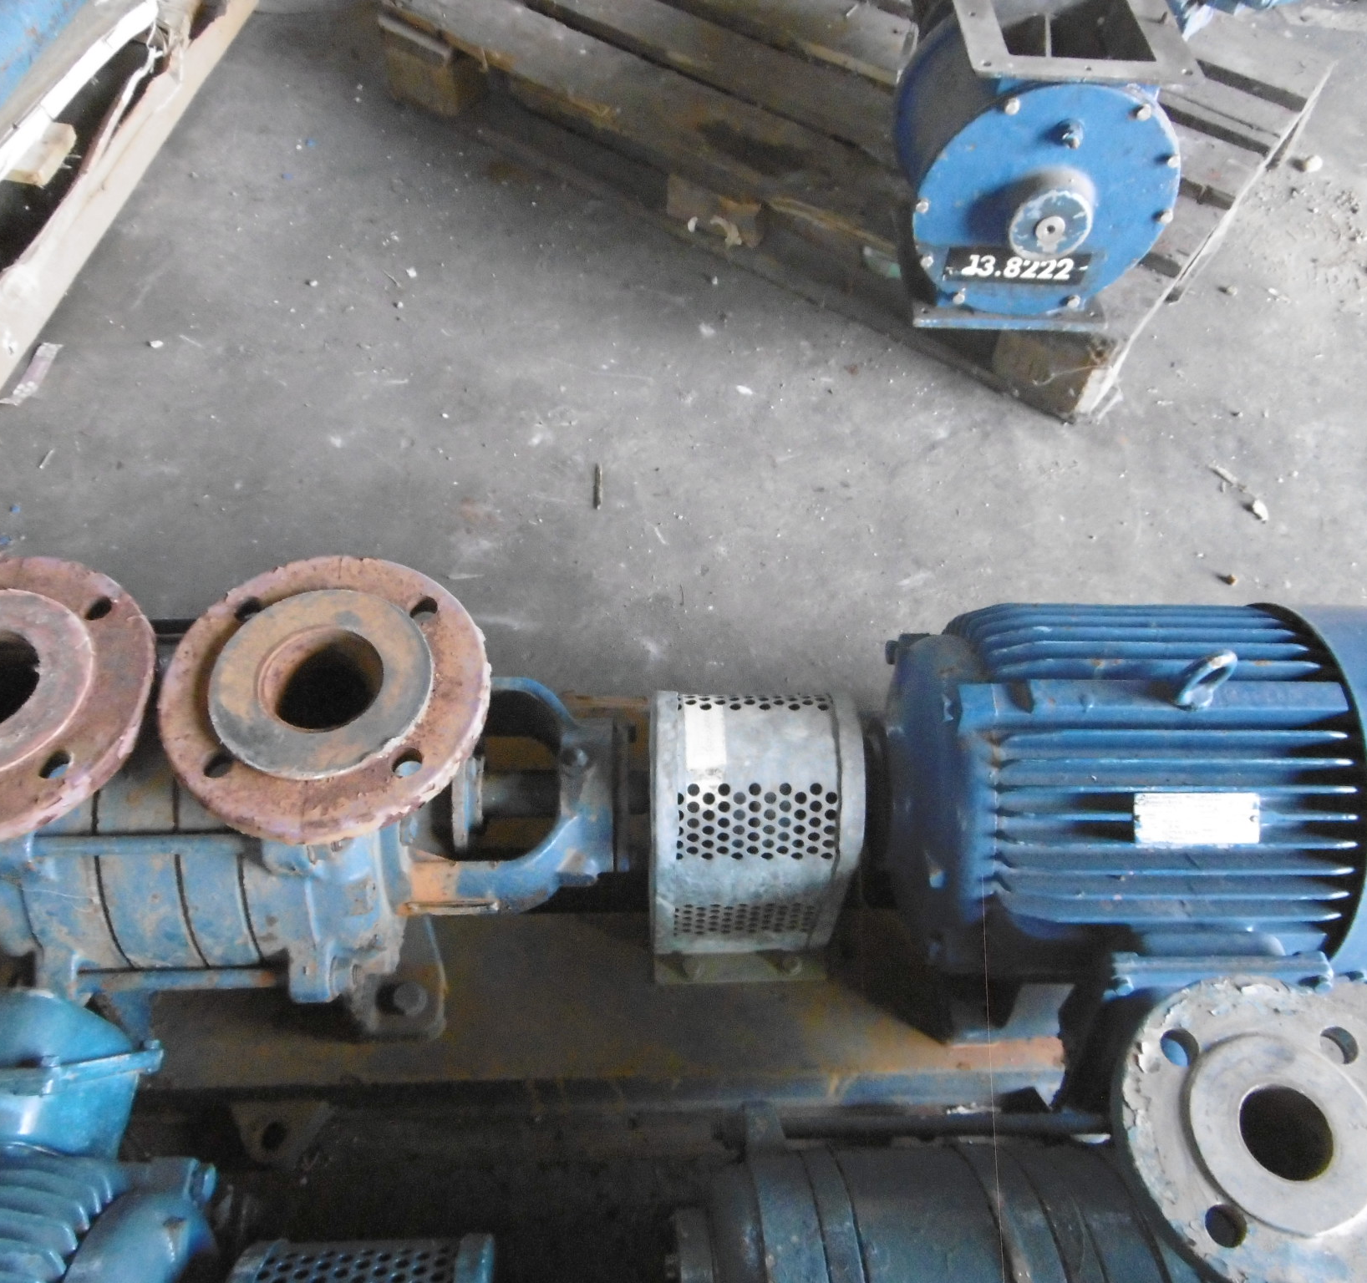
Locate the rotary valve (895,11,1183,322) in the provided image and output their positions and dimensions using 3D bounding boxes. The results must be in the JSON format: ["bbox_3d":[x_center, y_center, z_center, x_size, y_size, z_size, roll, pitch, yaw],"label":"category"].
[{"bbox_3d":[0.397,-0.564,1.357,0.283,0.311,0.323,2,55,0],"label":"rotary valve"}]

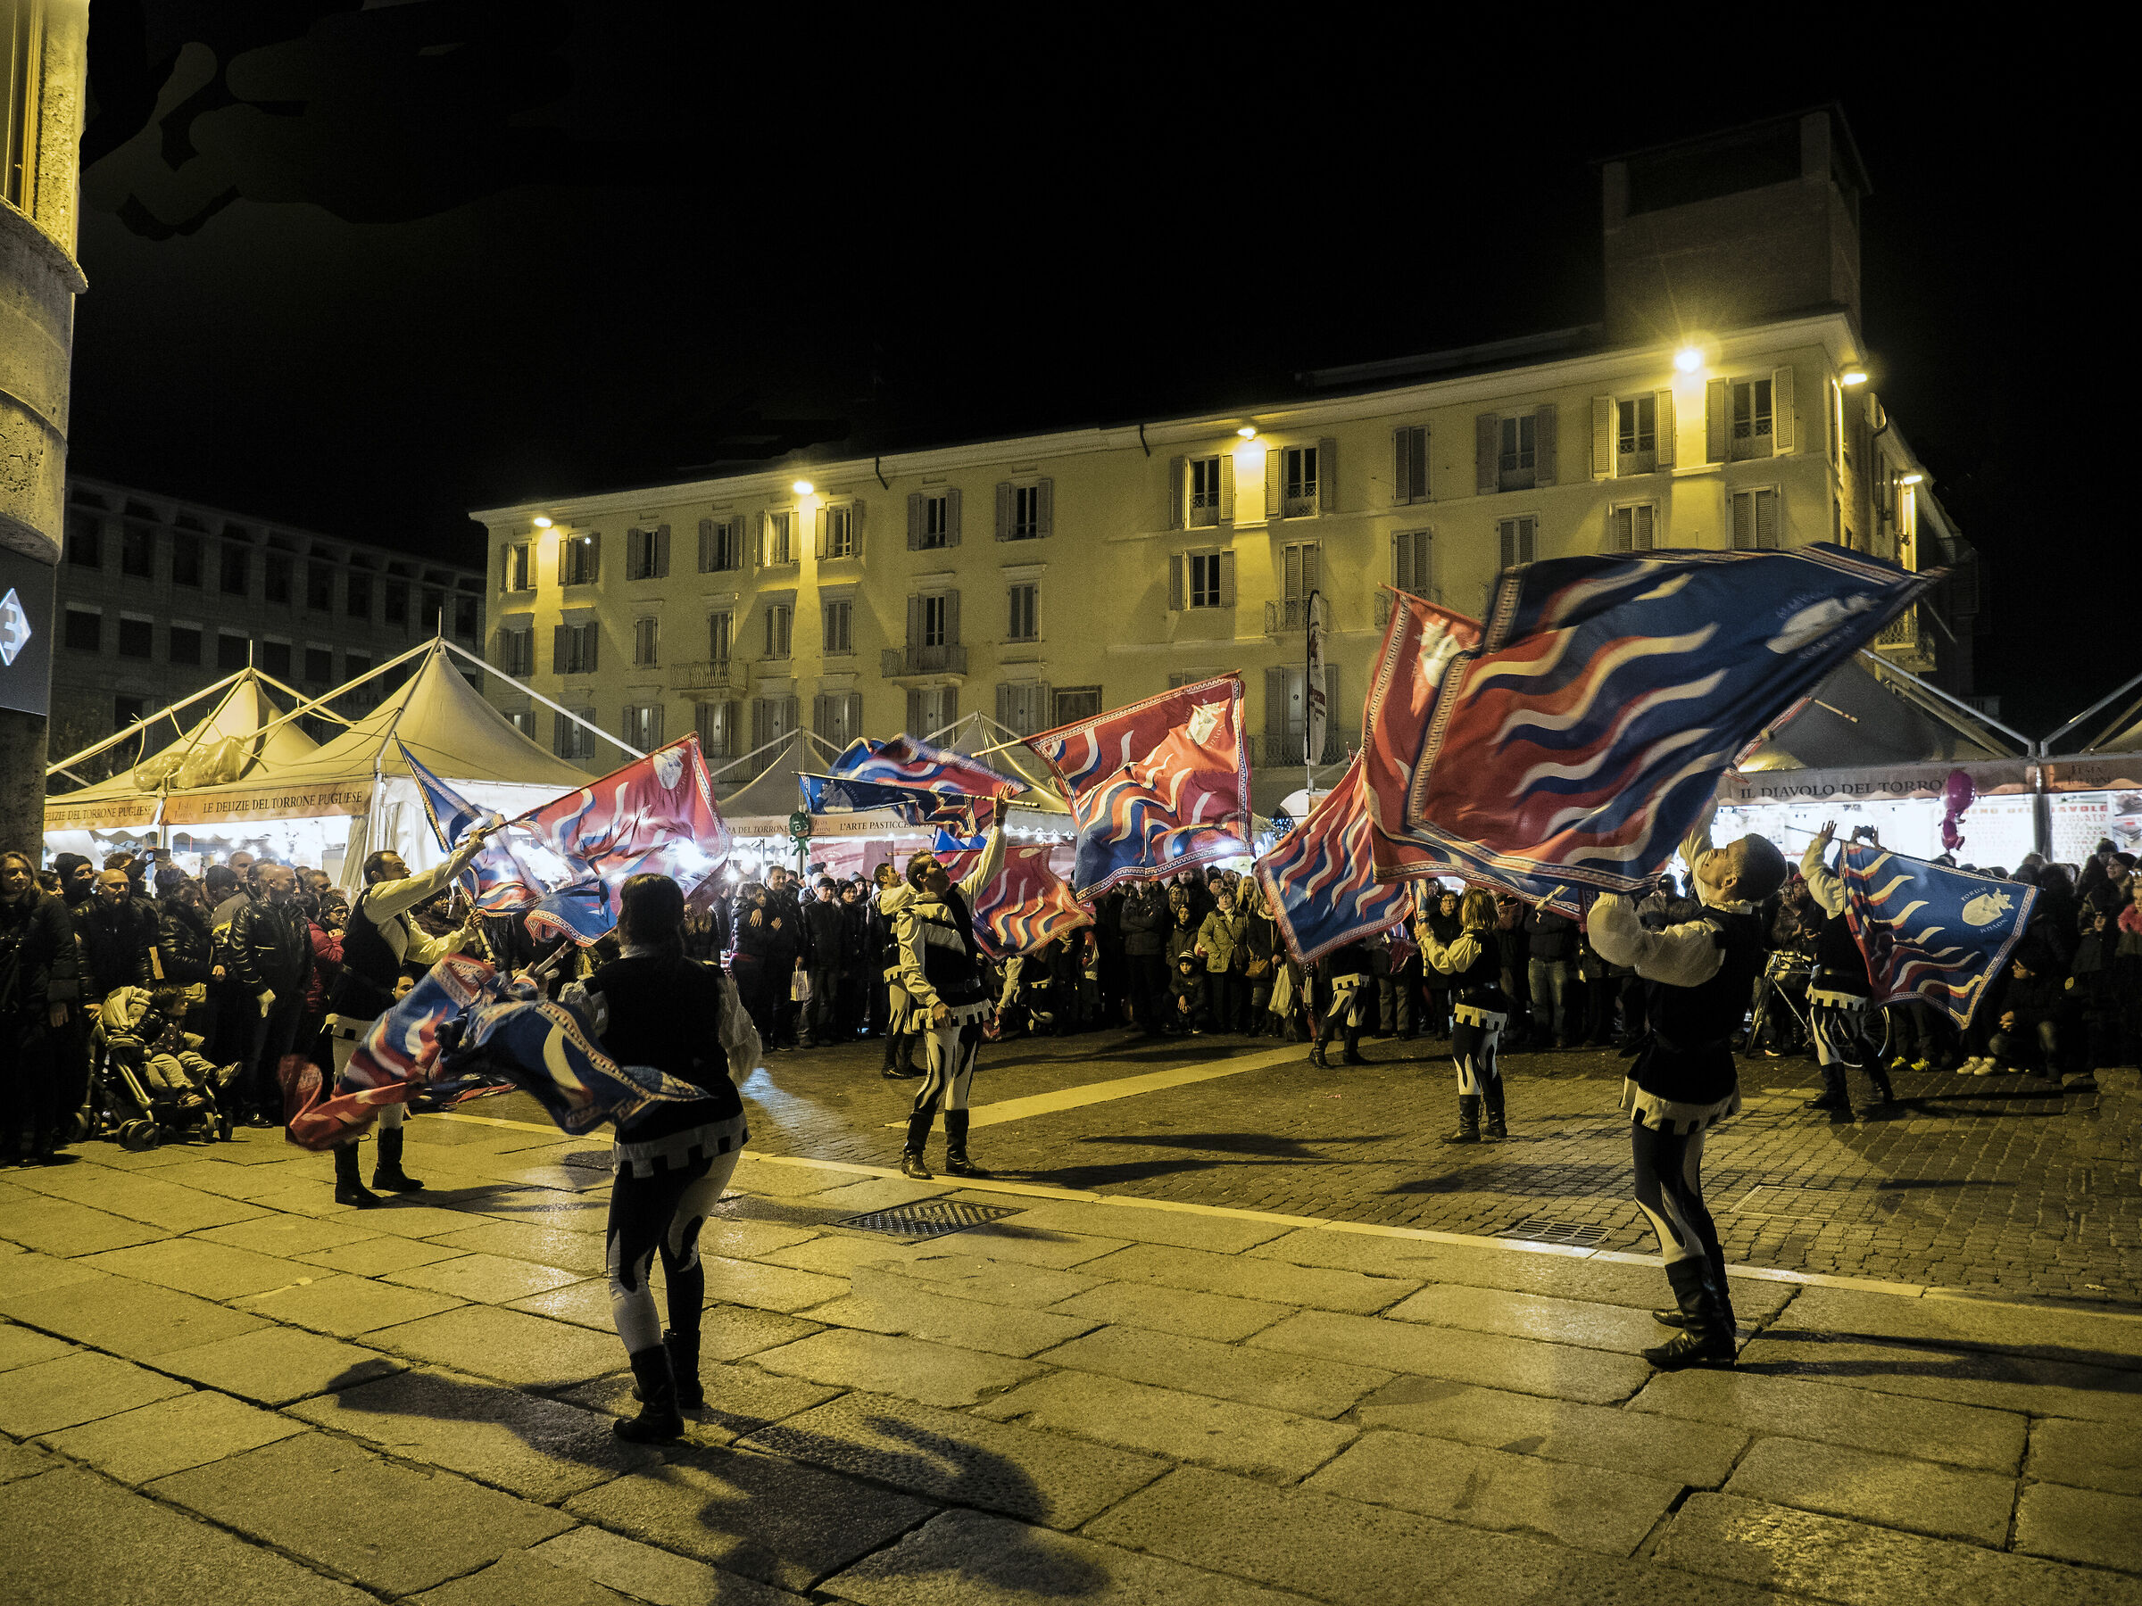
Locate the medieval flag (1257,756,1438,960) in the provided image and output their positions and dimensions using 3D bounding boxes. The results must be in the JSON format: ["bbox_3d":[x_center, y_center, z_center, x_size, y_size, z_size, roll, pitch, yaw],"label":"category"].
[{"bbox_3d":[1.824,0.284,9.900,1.200,1.500,0.500,1,-3,-3],"label":"medieval flag"}]

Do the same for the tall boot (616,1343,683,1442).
[{"bbox_3d":[-1.214,1.697,4.314,0.235,0.260,0.105,-1,-4,21],"label":"tall boot"}]

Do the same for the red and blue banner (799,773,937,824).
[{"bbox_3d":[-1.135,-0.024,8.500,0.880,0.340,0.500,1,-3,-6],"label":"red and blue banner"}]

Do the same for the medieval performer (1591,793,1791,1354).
[{"bbox_3d":[2.120,0.943,5.120,0.660,1.860,0.560,-1,-3,21],"label":"medieval performer"}]

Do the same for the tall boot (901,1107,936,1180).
[{"bbox_3d":[-0.848,1.893,8.339,0.120,0.380,0.280,4,-5,-41],"label":"tall boot"}]

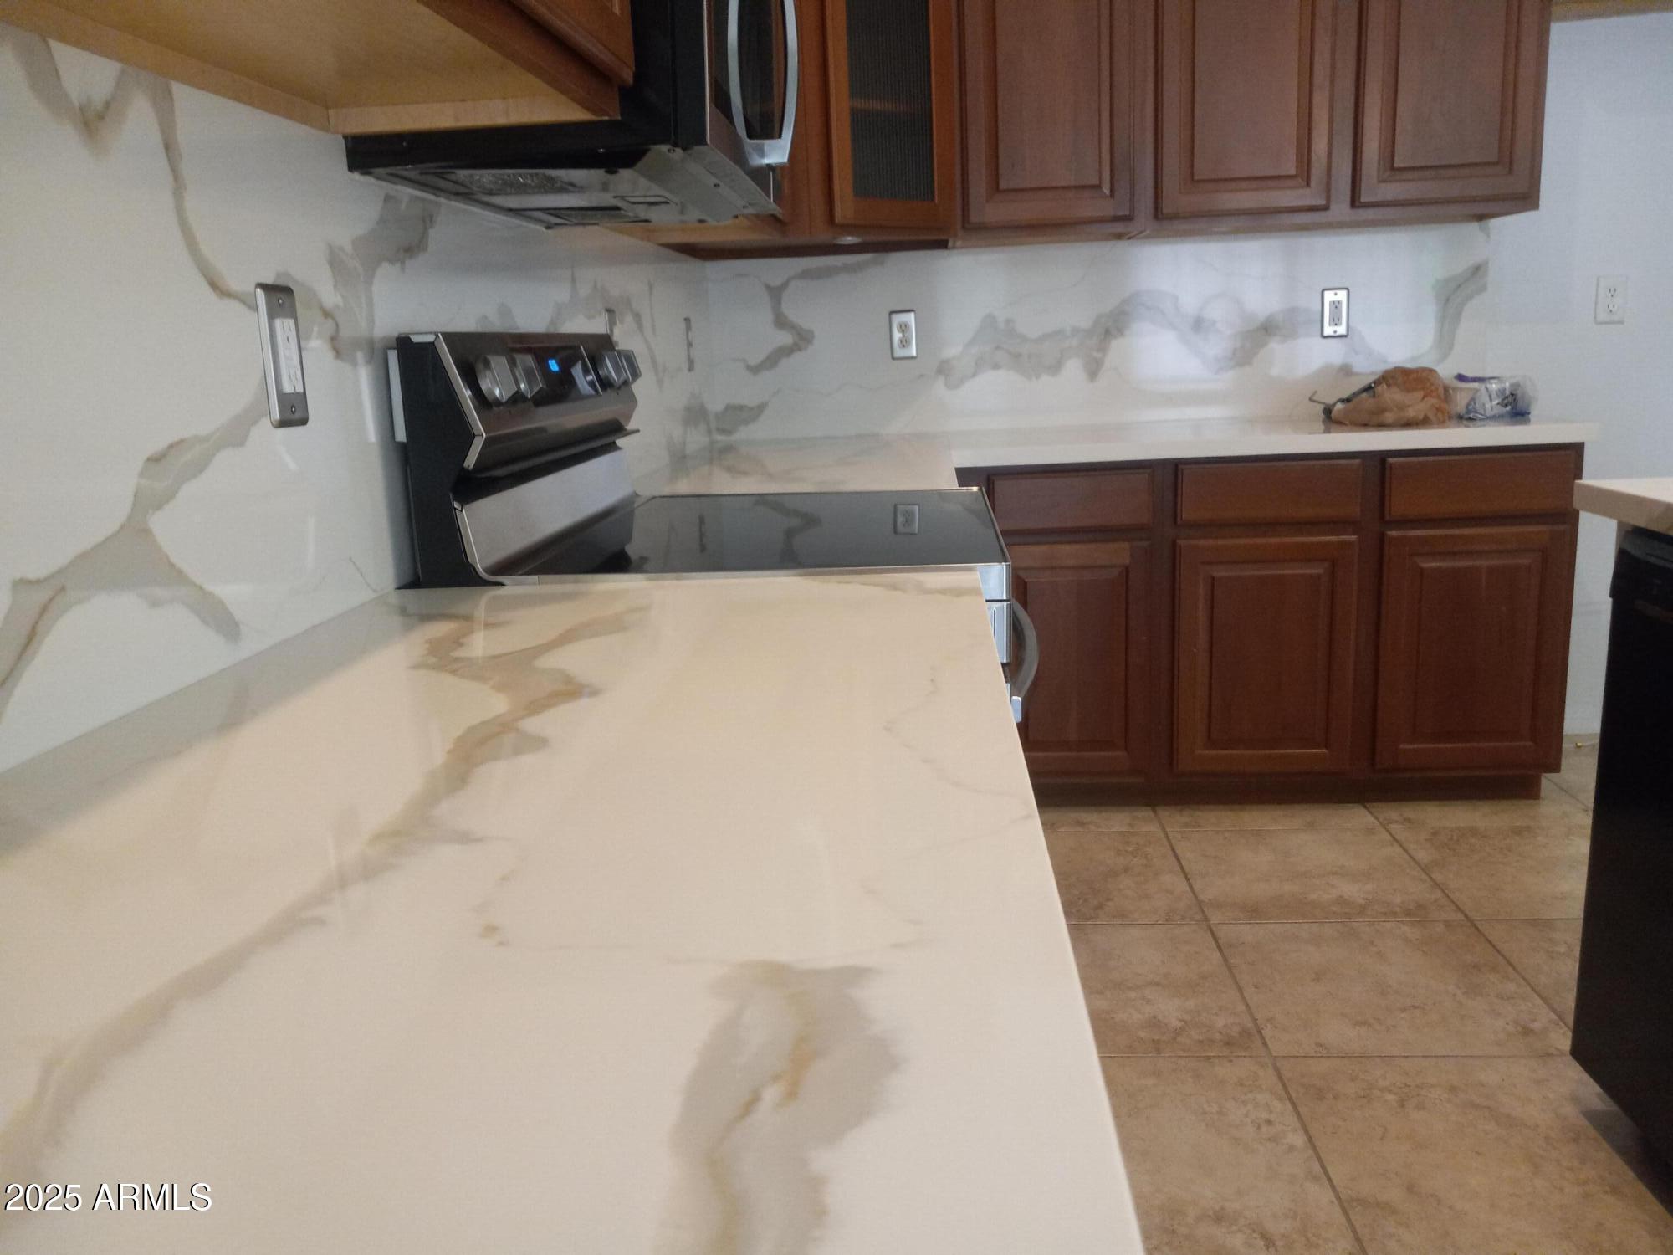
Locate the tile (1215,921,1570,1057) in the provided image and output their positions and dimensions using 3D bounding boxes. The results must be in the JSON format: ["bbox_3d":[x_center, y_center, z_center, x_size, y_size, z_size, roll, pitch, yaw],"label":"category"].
[{"bbox_3d":[0.963,0.633,2.313,0.491,0.010,0.491,-2,12,5],"label":"tile"}]

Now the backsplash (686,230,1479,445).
[{"bbox_3d":[0.674,-0.786,3.512,2.067,0.482,0.020,-2,12,4],"label":"backsplash"}]

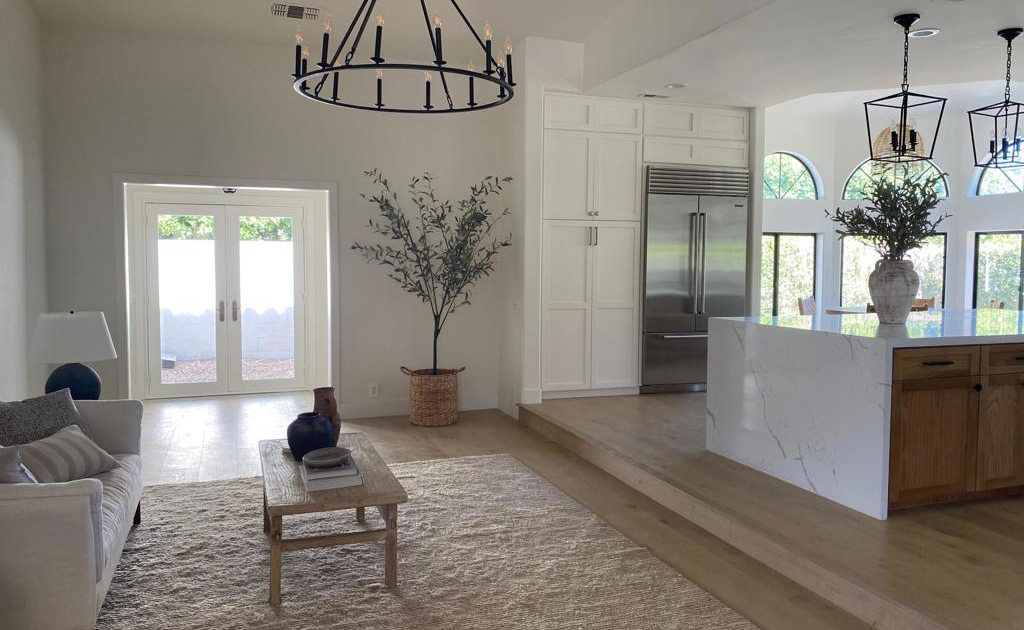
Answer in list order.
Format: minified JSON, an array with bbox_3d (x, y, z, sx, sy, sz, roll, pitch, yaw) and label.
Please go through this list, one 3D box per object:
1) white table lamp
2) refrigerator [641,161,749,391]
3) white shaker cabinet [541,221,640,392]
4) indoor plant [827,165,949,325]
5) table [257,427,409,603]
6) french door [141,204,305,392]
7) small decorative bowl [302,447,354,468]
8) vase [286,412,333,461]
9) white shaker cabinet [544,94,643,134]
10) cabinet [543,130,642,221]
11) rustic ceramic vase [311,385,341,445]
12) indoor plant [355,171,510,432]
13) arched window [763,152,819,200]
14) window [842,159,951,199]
[{"bbox_3d":[-2.360,0.273,4.129,0.420,0.595,0.420,-1,4,-19],"label":"white table lamp"},{"bbox_3d":[1.725,-0.337,7.781,1.132,2.177,0.680,-1,4,-18],"label":"refrigerator"},{"bbox_3d":[0.644,-0.101,7.416,0.995,1.562,0.600,-1,4,-19],"label":"white shaker cabinet"},{"bbox_3d":[2.316,-0.427,4.743,0.647,0.950,0.626,-1,4,-19],"label":"indoor plant"},{"bbox_3d":[-0.863,0.908,3.547,0.523,0.449,1.166,-1,4,-20],"label":"table"},{"bbox_3d":[-3.018,-0.153,8.191,1.574,2.008,0.070,-1,4,-18],"label":"french door"},{"bbox_3d":[-0.824,0.639,3.421,0.216,0.047,0.216,-1,4,-19],"label":"small decorative bowl"},{"bbox_3d":[-0.980,0.593,3.736,0.216,0.220,0.216,-1,4,-19],"label":"vase"},{"bbox_3d":[0.655,-1.852,7.312,0.990,0.317,0.600,-1,4,-19],"label":"white shaker cabinet"},{"bbox_3d":[0.664,-1.298,7.403,0.993,0.807,0.600,-1,4,-18],"label":"cabinet"},{"bbox_3d":[-0.918,0.511,3.796,0.140,0.315,0.140,-1,4,-18],"label":"rustic ceramic vase"},{"bbox_3d":[-0.629,-0.137,6.558,1.390,2.172,0.860,-1,4,-19],"label":"indoor plant"},{"bbox_3d":[3.572,-1.853,10.237,1.253,0.621,0.100,-1,4,-18],"label":"arched window"},{"bbox_3d":[5.074,-1.841,10.178,1.267,0.596,0.100,2,4,27],"label":"window"}]

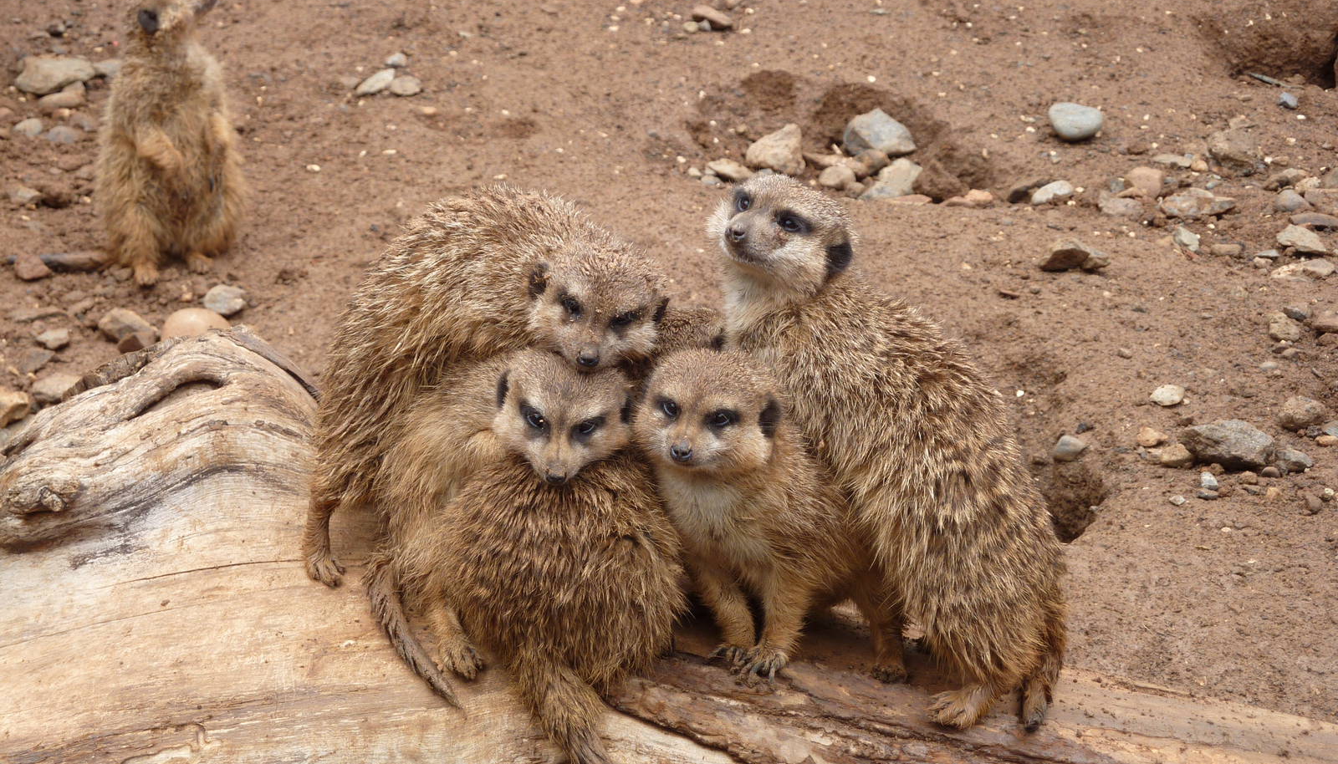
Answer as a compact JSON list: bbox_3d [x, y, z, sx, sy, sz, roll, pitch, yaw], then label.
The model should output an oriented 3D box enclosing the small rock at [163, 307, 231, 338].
[{"bbox_3d":[-0.346,-0.039,3.615,0.049,0.030,0.040,0,23,0],"label":"small rock"}]

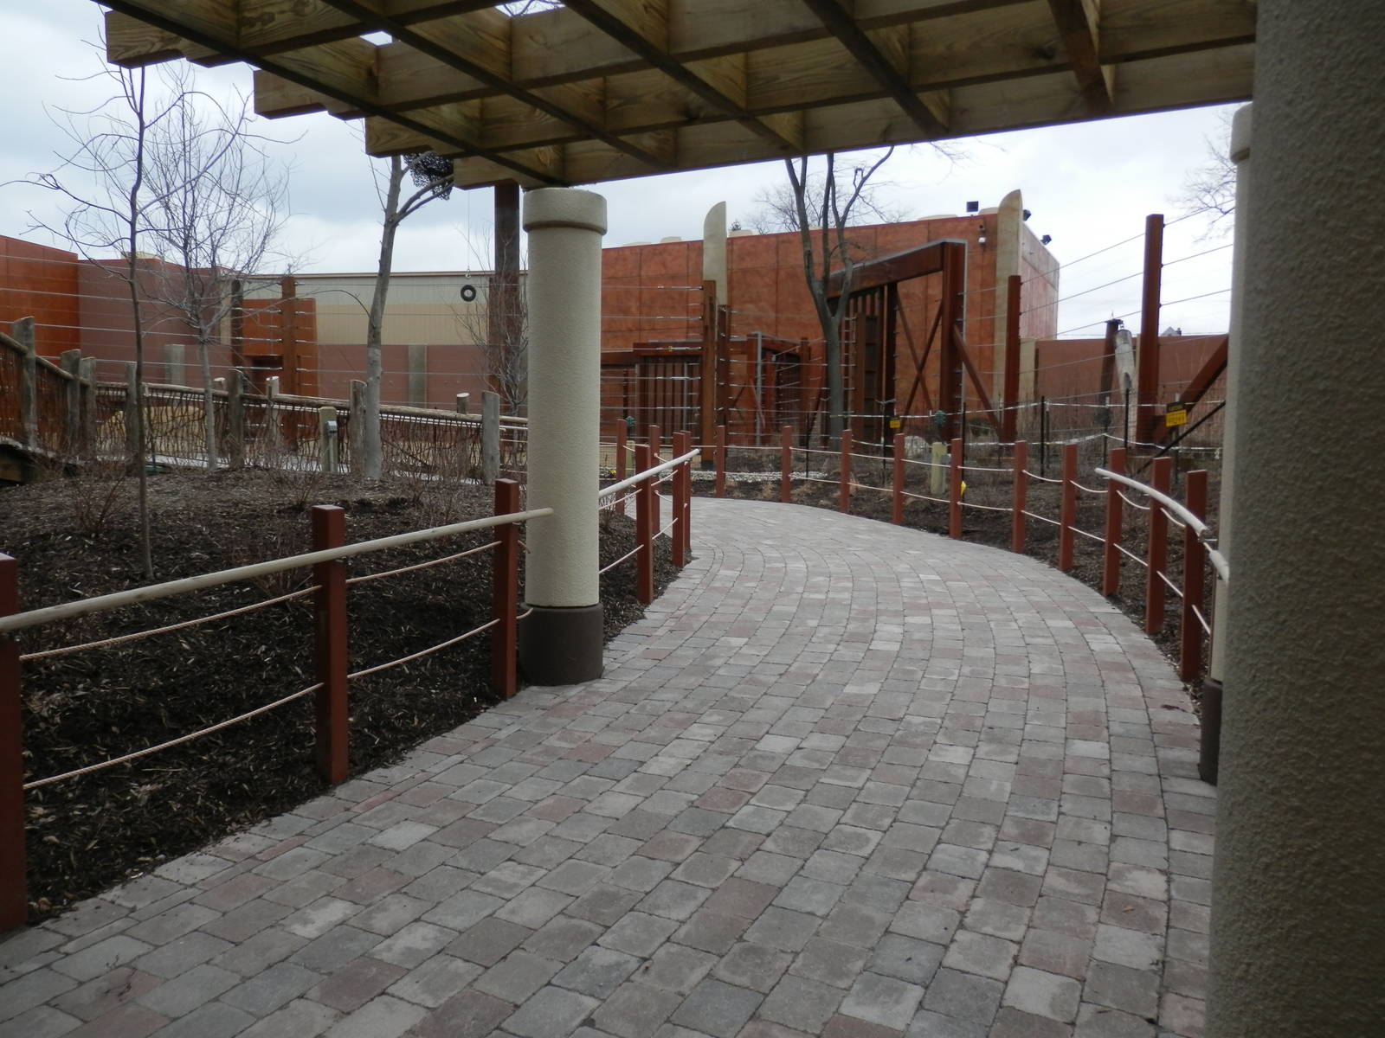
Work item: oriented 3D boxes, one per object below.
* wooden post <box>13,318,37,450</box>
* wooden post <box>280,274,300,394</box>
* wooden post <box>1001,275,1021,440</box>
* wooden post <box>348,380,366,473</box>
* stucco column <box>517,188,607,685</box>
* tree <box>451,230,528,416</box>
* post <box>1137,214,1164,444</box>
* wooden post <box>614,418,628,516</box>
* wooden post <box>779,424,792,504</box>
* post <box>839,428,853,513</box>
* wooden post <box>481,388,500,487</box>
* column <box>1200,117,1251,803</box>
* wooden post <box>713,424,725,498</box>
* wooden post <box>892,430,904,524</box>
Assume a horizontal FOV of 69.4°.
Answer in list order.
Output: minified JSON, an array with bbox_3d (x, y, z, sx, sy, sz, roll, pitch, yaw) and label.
[{"bbox_3d":[-7.136,-1.447,10.700,0.220,1.410,0.220,-2,4,-34],"label":"wooden post"},{"bbox_3d":[-8.877,-3.368,22.000,0.270,3.850,0.270,-1,4,-22],"label":"wooden post"},{"bbox_3d":[5.818,-2.924,18.200,0.200,3.120,0.200,0,4,-5],"label":"wooden post"},{"bbox_3d":[-4.513,-1.249,13.500,0.220,1.250,0.220,3,4,30],"label":"wooden post"},{"bbox_3d":[-0.659,-0.399,5.116,0.425,2.435,0.425,1,4,0],"label":"stucco column"},{"bbox_3d":[-3.624,-3.429,20.000,2.400,4.800,2.400,1,4,0],"label":"tree"},{"bbox_3d":[6.284,-2.601,13.700,0.200,3.150,0.200,0,4,-5],"label":"post"},{"bbox_3d":[-0.829,-0.607,11.740,0.090,1.110,0.090,-1,4,-25],"label":"wooden post"},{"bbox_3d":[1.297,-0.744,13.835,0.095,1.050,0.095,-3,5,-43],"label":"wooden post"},{"bbox_3d":[2.074,-0.643,13.500,0.090,1.110,0.090,-1,4,-26],"label":"post"},{"bbox_3d":[-2.643,-1.063,13.100,0.217,1.230,0.217,1,4,0],"label":"wooden post"},{"bbox_3d":[2.221,-0.251,3.789,0.425,2.550,0.425,1,4,0],"label":"column"},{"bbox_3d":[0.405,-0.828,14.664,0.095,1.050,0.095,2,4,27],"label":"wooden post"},{"bbox_3d":[2.561,-0.495,12.410,0.090,1.110,0.090,-1,4,-22],"label":"wooden post"}]

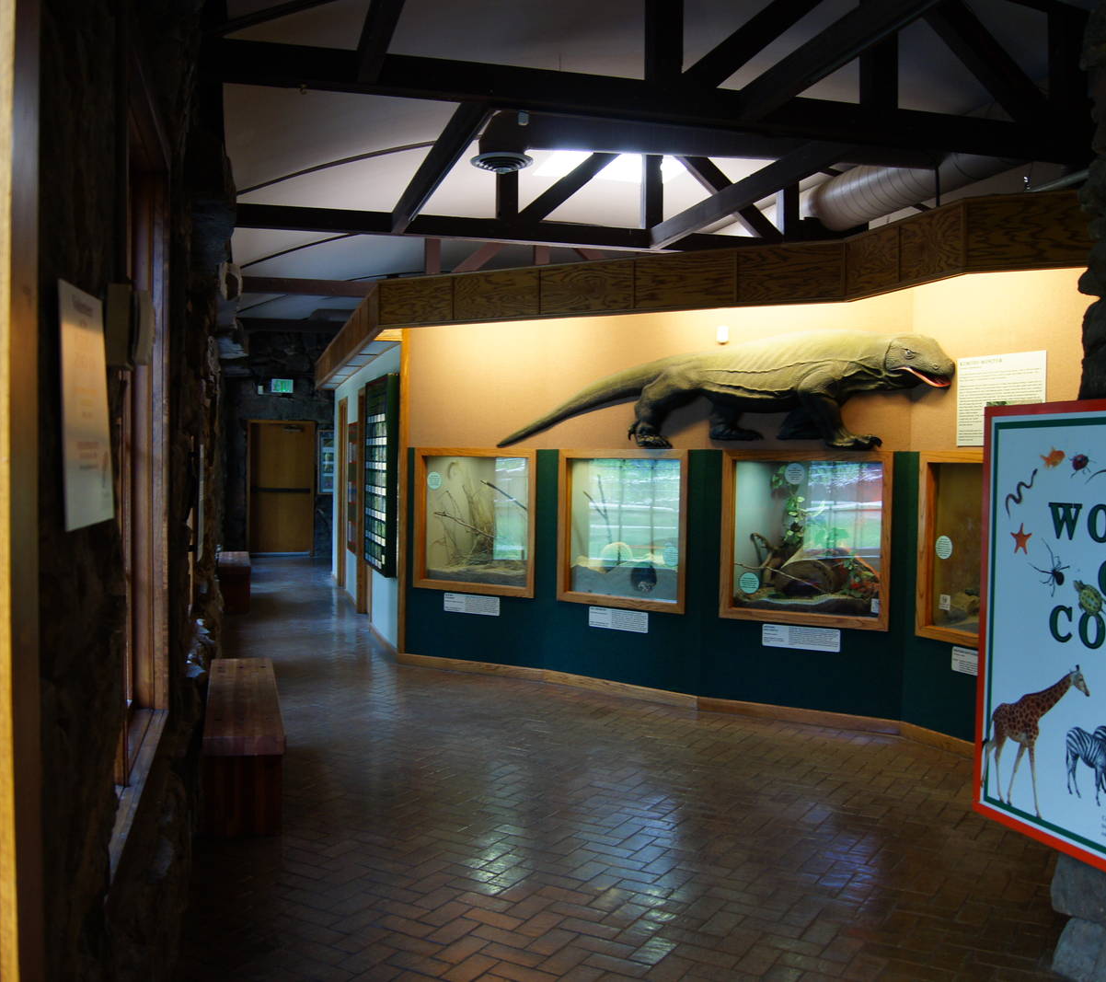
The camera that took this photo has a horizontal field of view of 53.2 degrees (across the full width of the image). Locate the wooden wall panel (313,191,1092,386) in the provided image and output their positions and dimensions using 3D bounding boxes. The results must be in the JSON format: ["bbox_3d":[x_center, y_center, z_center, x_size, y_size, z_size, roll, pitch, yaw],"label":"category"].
[{"bbox_3d":[-1.119,-1.316,9.140,1.835,0.335,11.378,0,2,-29],"label":"wooden wall panel"}]

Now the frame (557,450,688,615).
[{"bbox_3d":[0.472,0.255,7.442,1.065,1.056,0.080,2,2,40],"label":"frame"}]

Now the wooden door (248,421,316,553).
[{"bbox_3d":[-4.240,-0.043,17.282,1.030,2.090,0.100,0,2,-14],"label":"wooden door"}]

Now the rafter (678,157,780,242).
[{"bbox_3d":[1.247,-2.224,8.106,1.058,0.096,0.113,42,-8,-12],"label":"rafter"}]

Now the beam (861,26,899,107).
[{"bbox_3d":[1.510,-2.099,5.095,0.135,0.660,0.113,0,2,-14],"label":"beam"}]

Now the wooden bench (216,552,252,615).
[{"bbox_3d":[-3.448,0.956,11.940,0.345,0.445,1.740,0,2,-16],"label":"wooden bench"}]

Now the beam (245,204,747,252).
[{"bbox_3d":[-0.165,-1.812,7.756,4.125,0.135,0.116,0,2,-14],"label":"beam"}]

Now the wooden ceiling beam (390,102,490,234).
[{"bbox_3d":[-0.684,-1.762,6.084,0.090,0.135,2.866,0,2,-14],"label":"wooden ceiling beam"}]

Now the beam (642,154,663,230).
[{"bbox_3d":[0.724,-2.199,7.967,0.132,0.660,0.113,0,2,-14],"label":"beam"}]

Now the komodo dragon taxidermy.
[{"bbox_3d":[0.886,-0.589,6.735,3.072,0.665,0.520,2,2,35],"label":"komodo dragon taxidermy"}]

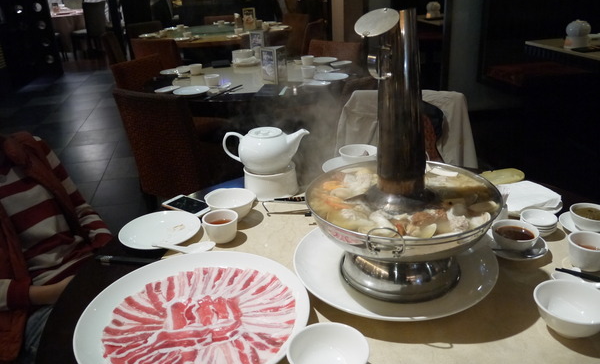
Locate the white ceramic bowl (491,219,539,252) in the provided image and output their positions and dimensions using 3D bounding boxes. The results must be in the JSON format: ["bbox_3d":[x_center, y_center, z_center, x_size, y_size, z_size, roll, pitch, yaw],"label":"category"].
[{"bbox_3d":[0.411,0.107,0.930,0.087,0.038,0.087,-2,23,1],"label":"white ceramic bowl"}]

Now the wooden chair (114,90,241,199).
[{"bbox_3d":[-0.423,-0.057,2.293,0.467,0.873,0.579,10,26,26],"label":"wooden chair"}]

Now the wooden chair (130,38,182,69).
[{"bbox_3d":[-1.055,-0.863,4.294,0.460,0.833,0.540,9,26,26],"label":"wooden chair"}]

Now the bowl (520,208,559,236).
[{"bbox_3d":[0.509,0.090,1.038,0.074,0.036,0.074,-3,23,1],"label":"bowl"}]

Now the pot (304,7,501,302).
[{"bbox_3d":[0.177,-0.052,0.836,0.350,0.464,0.355,-3,23,1],"label":"pot"}]

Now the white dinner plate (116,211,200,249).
[{"bbox_3d":[-0.297,0.109,1.040,0.173,0.021,0.173,-2,23,1],"label":"white dinner plate"}]

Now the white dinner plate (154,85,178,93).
[{"bbox_3d":[-0.691,-0.481,2.546,0.132,0.018,0.132,-3,23,0],"label":"white dinner plate"}]

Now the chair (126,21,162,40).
[{"bbox_3d":[-1.692,-1.444,5.779,0.450,0.840,0.530,-18,27,-31],"label":"chair"}]

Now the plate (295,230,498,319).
[{"bbox_3d":[0.166,0.150,0.888,0.357,0.033,0.357,-2,23,1],"label":"plate"}]

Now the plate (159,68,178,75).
[{"bbox_3d":[-0.743,-0.643,2.875,0.168,0.021,0.168,-3,23,0],"label":"plate"}]

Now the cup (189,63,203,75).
[{"bbox_3d":[-0.627,-0.682,2.954,0.077,0.060,0.077,-3,23,0],"label":"cup"}]

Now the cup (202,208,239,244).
[{"bbox_3d":[-0.168,0.097,1.031,0.075,0.051,0.075,-3,23,0],"label":"cup"}]

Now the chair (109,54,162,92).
[{"bbox_3d":[-0.750,-0.336,3.024,0.540,0.830,0.460,8,25,23],"label":"chair"}]

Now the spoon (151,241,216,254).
[{"bbox_3d":[-0.226,0.131,0.969,0.126,0.038,0.043,-10,24,-17],"label":"spoon"}]

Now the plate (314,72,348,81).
[{"bbox_3d":[0.164,-0.538,2.527,0.177,0.021,0.177,-2,23,1],"label":"plate"}]

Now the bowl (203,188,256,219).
[{"bbox_3d":[-0.164,0.062,1.168,0.121,0.052,0.121,-3,23,0],"label":"bowl"}]

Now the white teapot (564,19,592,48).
[{"bbox_3d":[1.578,-0.843,2.729,0.144,0.152,0.213,10,26,27],"label":"white teapot"}]

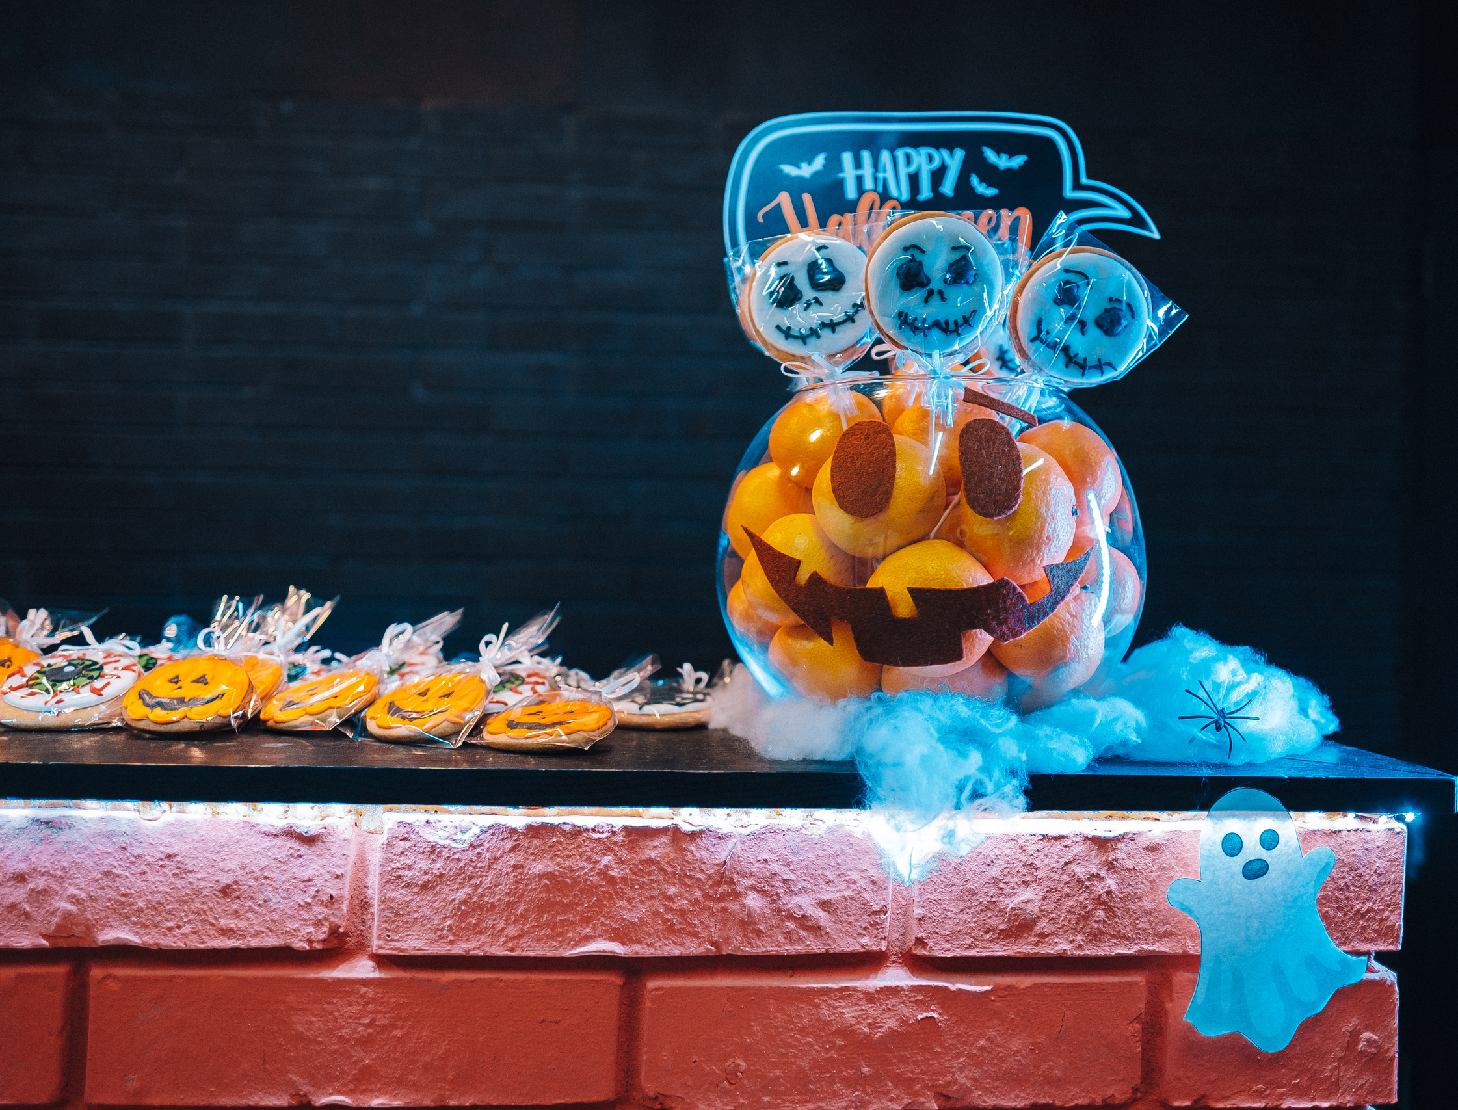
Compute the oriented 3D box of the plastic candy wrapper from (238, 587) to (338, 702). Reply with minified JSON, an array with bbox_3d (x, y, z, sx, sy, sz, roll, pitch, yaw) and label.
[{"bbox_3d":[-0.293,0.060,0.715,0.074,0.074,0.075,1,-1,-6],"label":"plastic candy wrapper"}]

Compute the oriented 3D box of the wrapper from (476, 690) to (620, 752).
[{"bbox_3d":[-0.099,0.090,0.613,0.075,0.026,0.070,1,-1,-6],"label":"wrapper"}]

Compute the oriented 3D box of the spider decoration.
[{"bbox_3d":[0.254,0.085,0.575,0.041,0.042,0.011,6,-35,7],"label":"spider decoration"}]

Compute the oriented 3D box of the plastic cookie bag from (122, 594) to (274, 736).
[{"bbox_3d":[-0.322,0.064,0.675,0.080,0.074,0.088,1,-1,-6],"label":"plastic cookie bag"}]

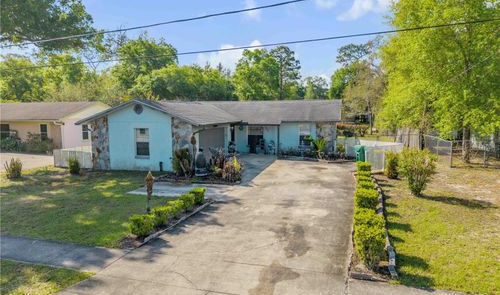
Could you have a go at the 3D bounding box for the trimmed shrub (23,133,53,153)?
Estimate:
[{"bbox_3d":[-16.620,-0.370,26.998,2.000,1.500,1.250,1,8,18],"label":"trimmed shrub"}]

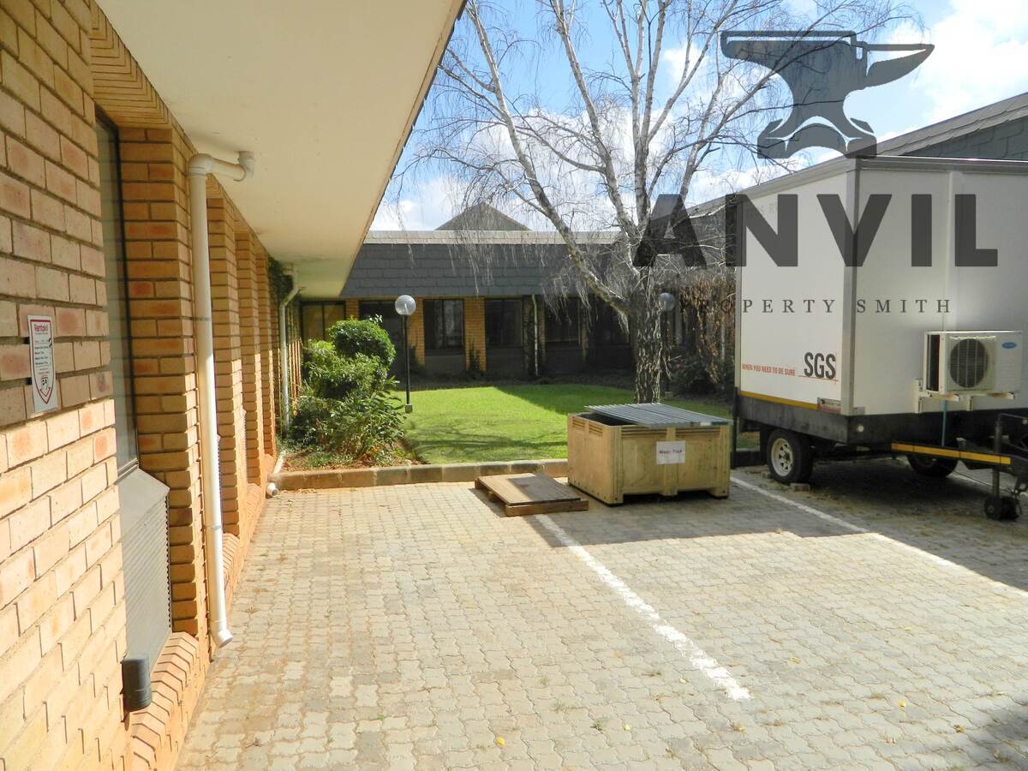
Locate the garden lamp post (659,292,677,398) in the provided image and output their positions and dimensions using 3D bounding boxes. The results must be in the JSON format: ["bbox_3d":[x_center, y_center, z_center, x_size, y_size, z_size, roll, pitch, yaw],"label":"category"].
[{"bbox_3d":[3.173,-0.815,15.228,0.370,2.130,0.370,-2,4,-14],"label":"garden lamp post"}]

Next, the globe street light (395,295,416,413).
[{"bbox_3d":[-1.941,-0.562,13.349,0.380,2.120,0.380,-2,4,-14],"label":"globe street light"}]

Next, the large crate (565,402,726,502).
[{"bbox_3d":[1.321,0.694,7.454,1.220,0.735,1.070,-2,4,-14],"label":"large crate"}]

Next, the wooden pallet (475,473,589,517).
[{"bbox_3d":[0.143,1.047,7.205,0.760,0.120,1.260,-2,4,-14],"label":"wooden pallet"}]

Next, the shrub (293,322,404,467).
[{"bbox_3d":[-2.079,-0.010,9.294,1.380,1.630,1.400,-2,4,-14],"label":"shrub"}]

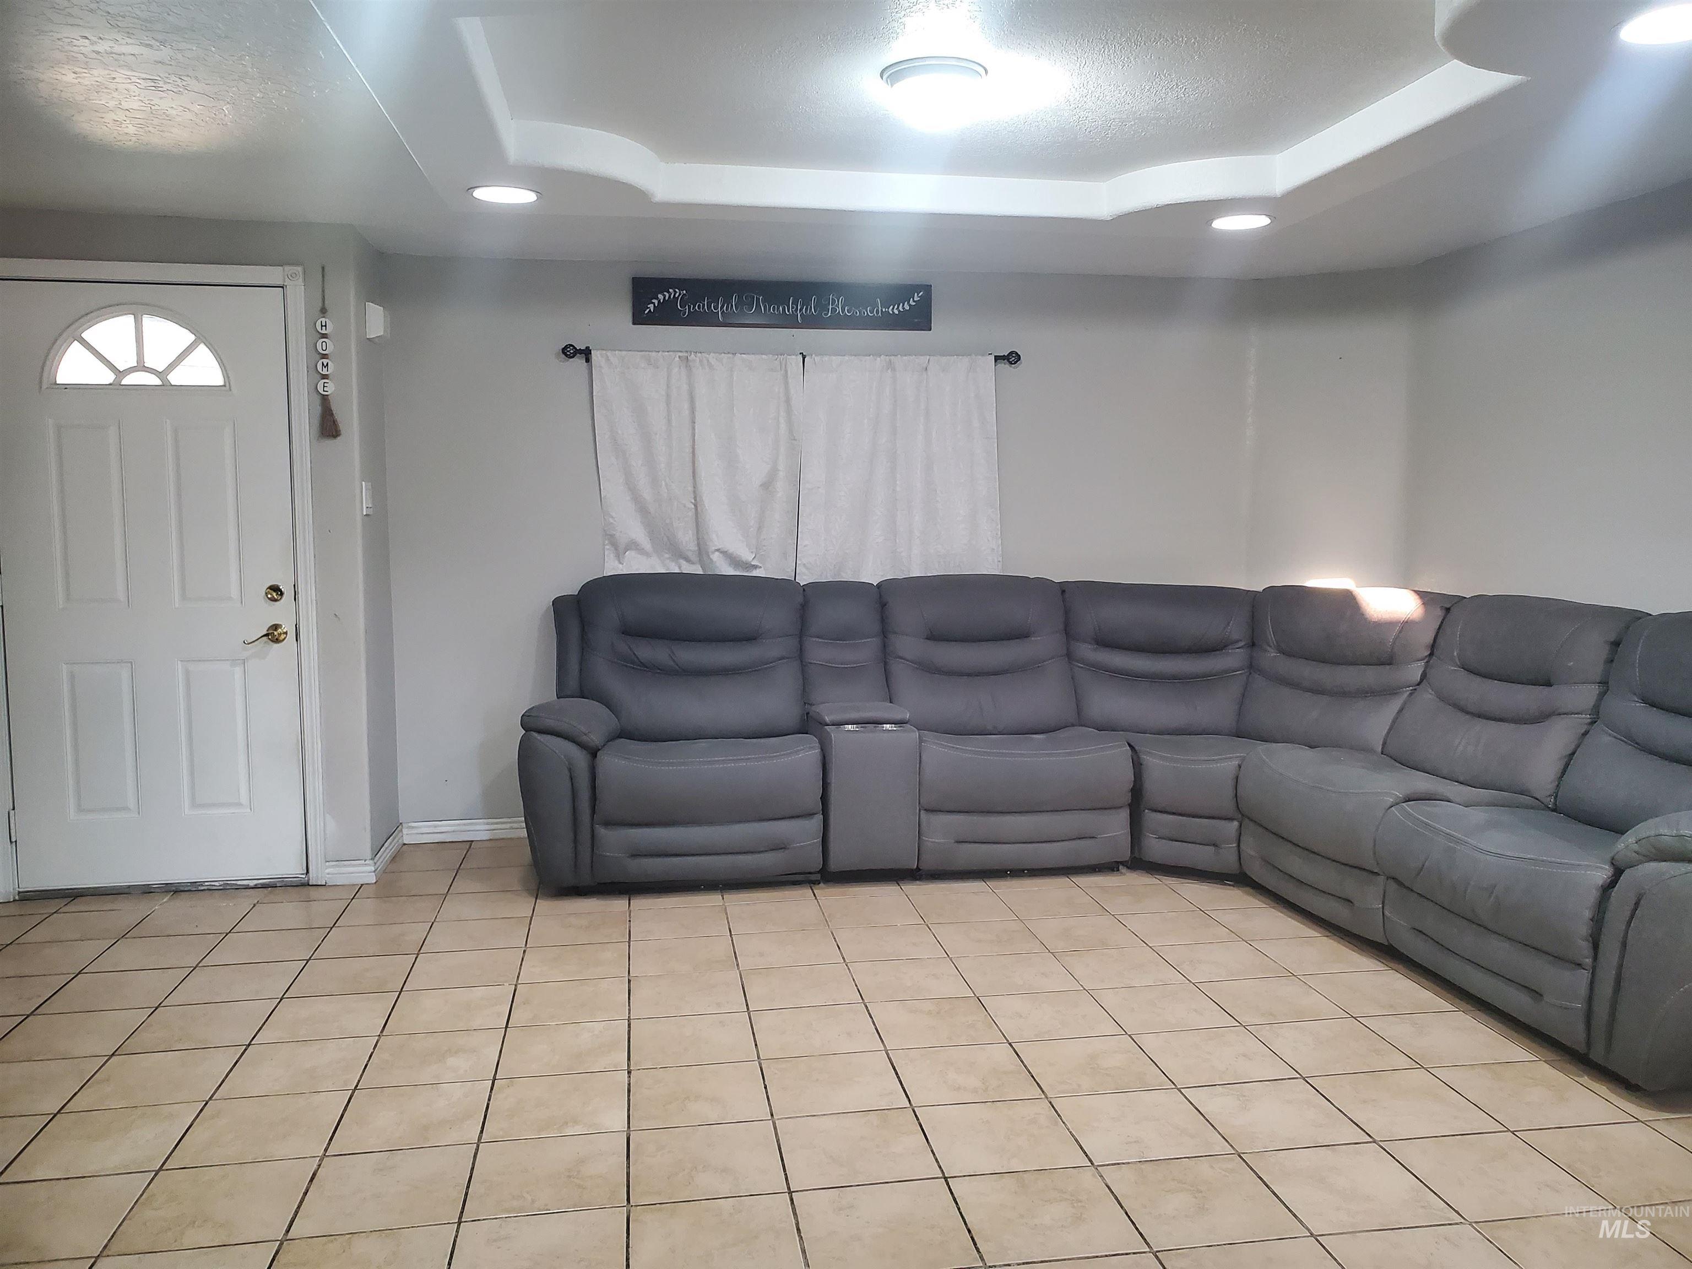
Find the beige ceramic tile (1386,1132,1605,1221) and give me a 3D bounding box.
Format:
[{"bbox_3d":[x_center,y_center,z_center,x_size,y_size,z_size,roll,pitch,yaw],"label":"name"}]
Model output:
[{"bbox_3d":[1.289,1.080,2.537,0.304,0.010,0.299,-1,6,-10],"label":"beige ceramic tile"}]

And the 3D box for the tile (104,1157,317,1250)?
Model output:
[{"bbox_3d":[-1.195,1.090,2.422,0.305,0.010,0.303,-1,6,-9],"label":"tile"}]

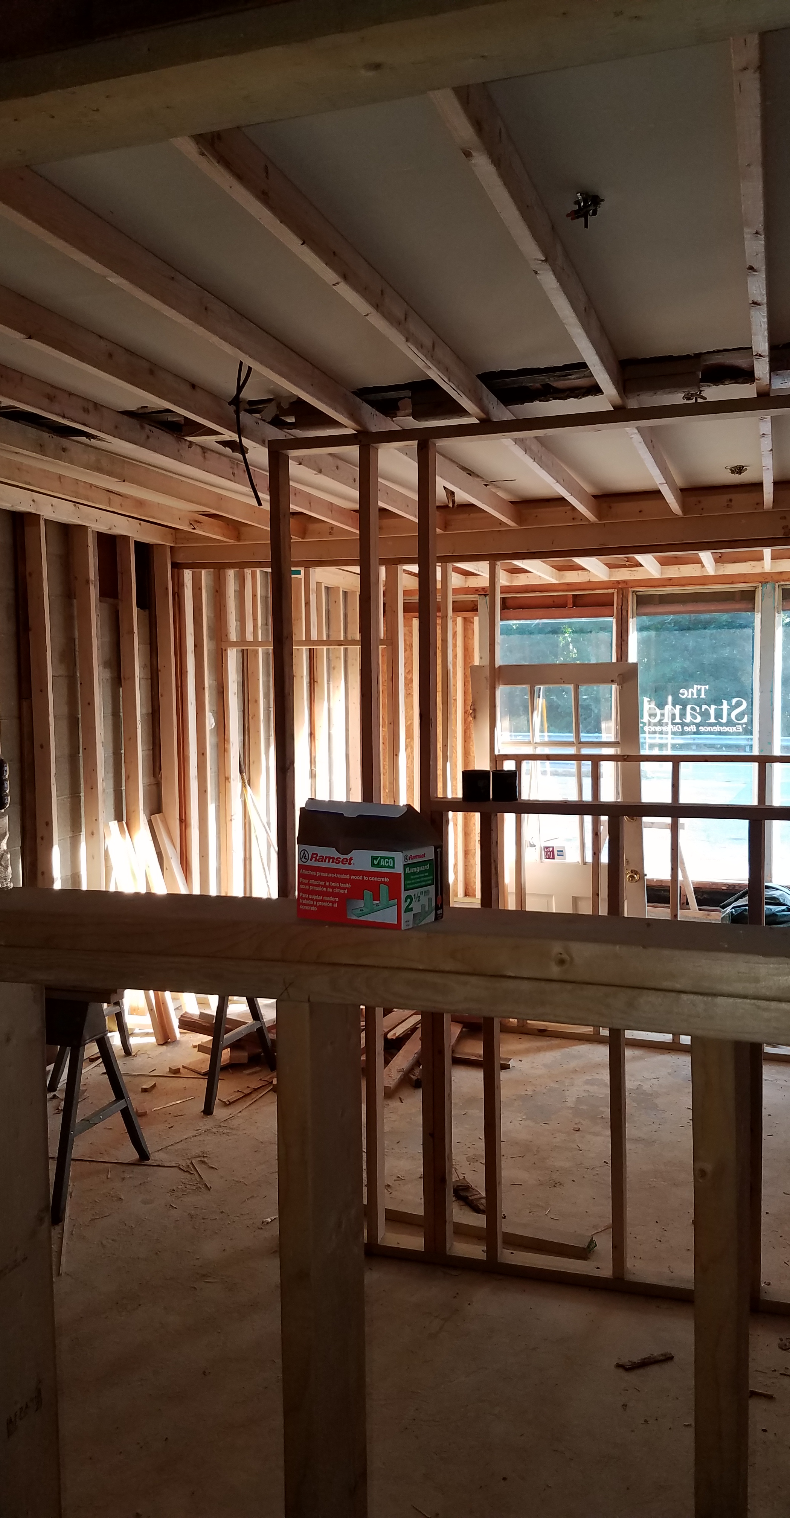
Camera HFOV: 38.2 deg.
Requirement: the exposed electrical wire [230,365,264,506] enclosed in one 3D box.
[{"bbox_3d":[-0.468,-1.017,3.600,0.100,0.420,0.100,0,4,18],"label":"exposed electrical wire"}]

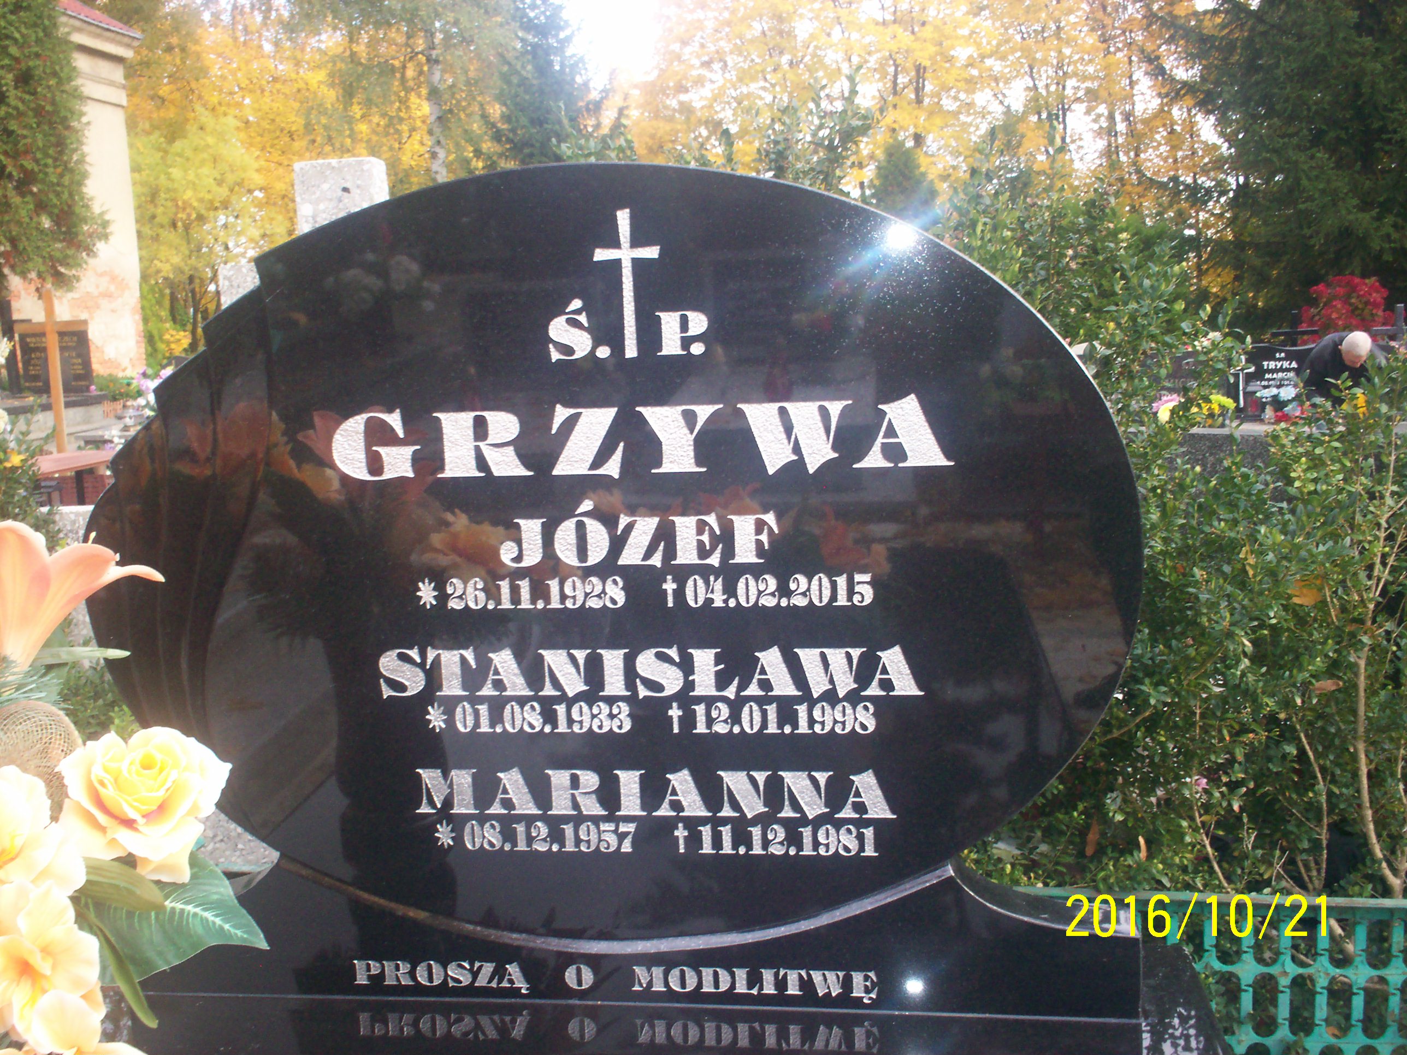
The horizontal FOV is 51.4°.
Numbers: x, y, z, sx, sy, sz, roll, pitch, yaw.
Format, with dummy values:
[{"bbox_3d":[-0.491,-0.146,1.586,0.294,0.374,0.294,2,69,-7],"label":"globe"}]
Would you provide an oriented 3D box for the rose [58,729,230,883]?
[{"bbox_3d":[-0.351,0.175,0.920,0.107,0.096,0.082,-6,10,-19],"label":"rose"}]

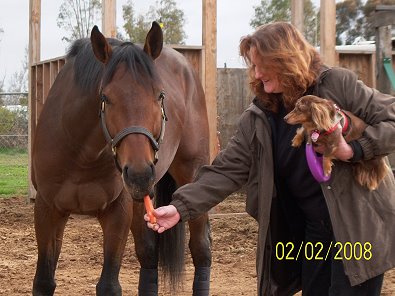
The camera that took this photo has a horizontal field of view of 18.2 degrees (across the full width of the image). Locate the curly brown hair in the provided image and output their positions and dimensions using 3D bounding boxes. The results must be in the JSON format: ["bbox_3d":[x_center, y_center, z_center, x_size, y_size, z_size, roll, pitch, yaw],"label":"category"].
[{"bbox_3d":[0.320,-0.299,4.500,0.280,0.300,0.240,-20,2,-12],"label":"curly brown hair"}]

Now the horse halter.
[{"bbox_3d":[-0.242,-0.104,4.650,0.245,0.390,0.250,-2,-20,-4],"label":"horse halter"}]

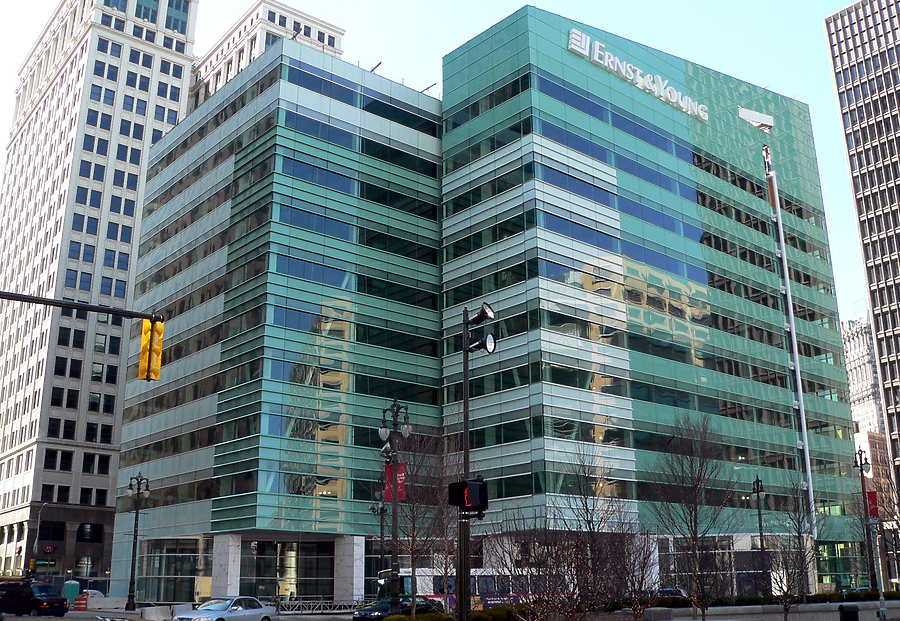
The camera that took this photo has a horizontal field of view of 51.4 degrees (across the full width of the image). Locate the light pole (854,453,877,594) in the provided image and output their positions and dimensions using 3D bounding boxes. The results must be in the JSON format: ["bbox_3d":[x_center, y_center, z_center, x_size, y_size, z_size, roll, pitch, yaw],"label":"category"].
[{"bbox_3d":[25.801,13.061,57.664,0.700,9.500,1.300,9,-20,-29],"label":"light pole"}]

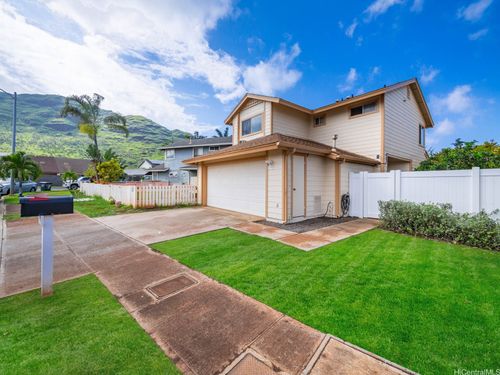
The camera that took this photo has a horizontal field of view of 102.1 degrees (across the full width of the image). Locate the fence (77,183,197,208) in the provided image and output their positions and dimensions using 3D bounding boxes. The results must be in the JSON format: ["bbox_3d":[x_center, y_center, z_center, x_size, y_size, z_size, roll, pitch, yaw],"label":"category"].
[{"bbox_3d":[-10.738,0.252,16.951,18.018,1.300,3.594,1,2,44],"label":"fence"}]

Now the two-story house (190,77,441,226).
[{"bbox_3d":[4.244,-2.351,12.652,13.650,7.000,8.950,-1,1,-40],"label":"two-story house"}]

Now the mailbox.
[{"bbox_3d":[-2.772,0.254,2.789,0.510,0.235,0.185,-1,2,-43],"label":"mailbox"}]

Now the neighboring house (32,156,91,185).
[{"bbox_3d":[-38.600,-3.000,41.000,9.000,5.800,10.500,1,2,44],"label":"neighboring house"}]

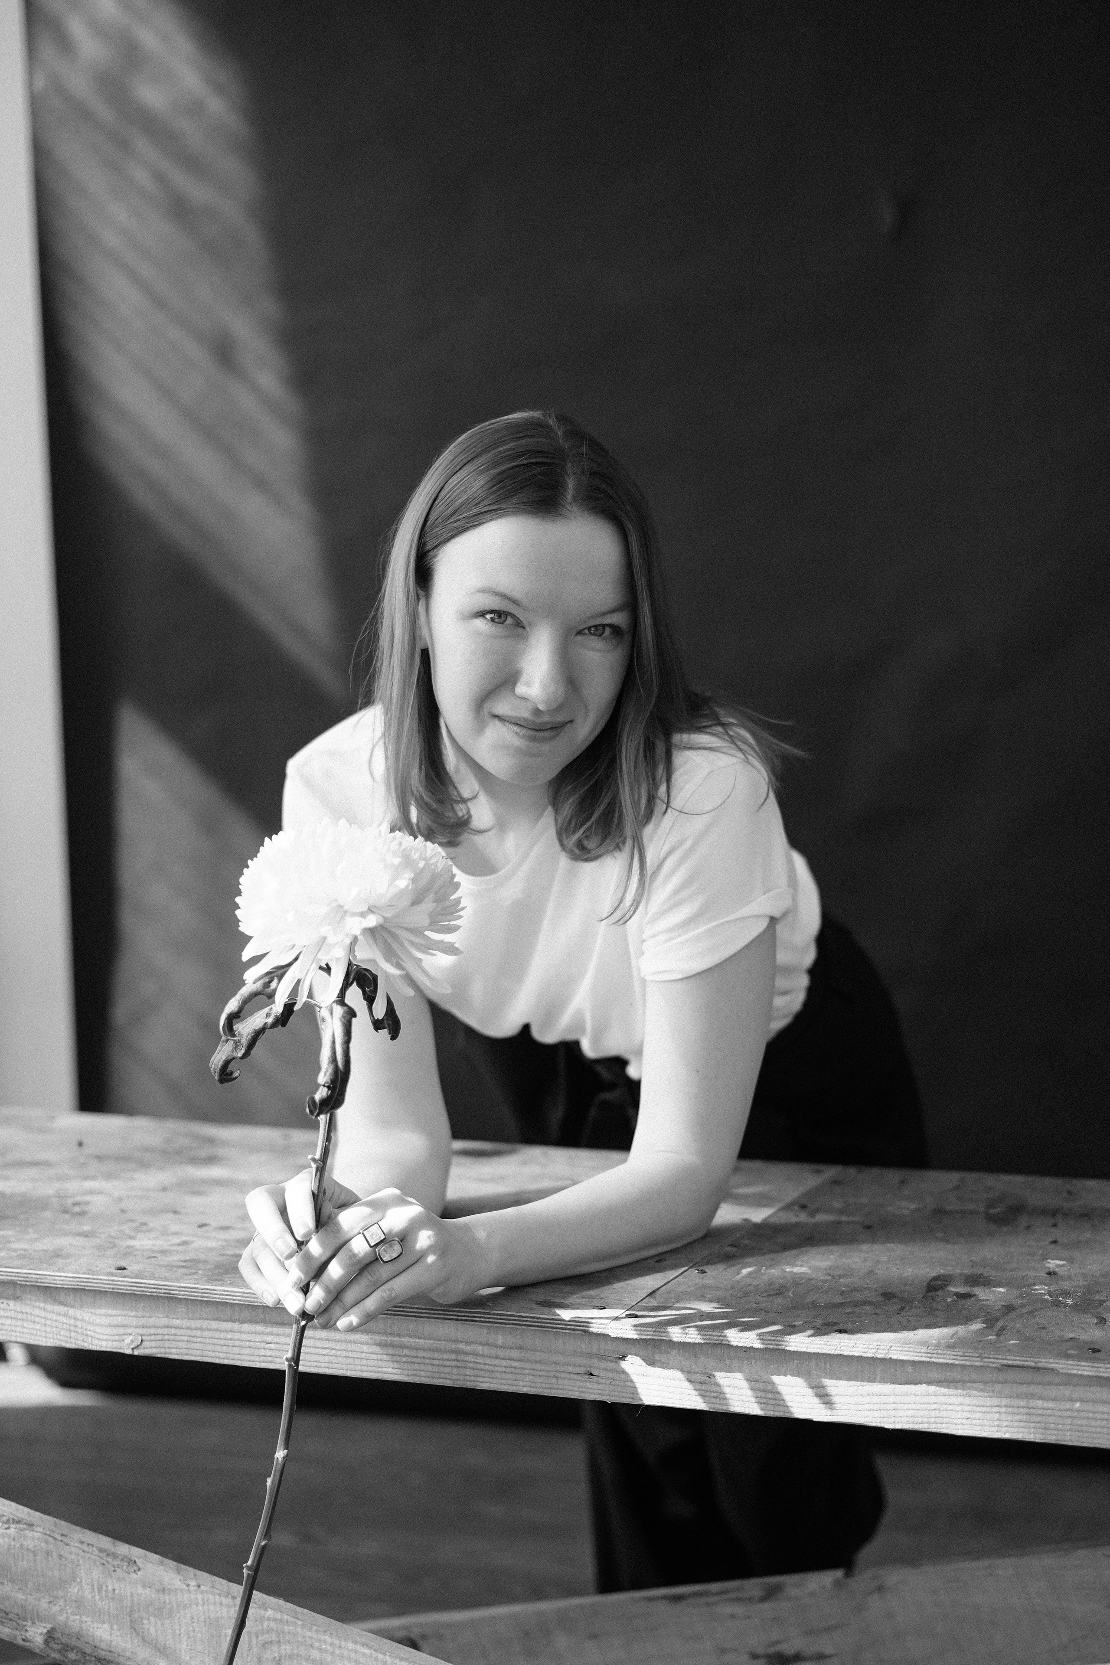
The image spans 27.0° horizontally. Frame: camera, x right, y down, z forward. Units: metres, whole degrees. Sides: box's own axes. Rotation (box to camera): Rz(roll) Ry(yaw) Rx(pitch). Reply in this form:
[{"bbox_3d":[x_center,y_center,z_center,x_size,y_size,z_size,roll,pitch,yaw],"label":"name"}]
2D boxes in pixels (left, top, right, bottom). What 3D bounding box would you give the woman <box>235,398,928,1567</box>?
[{"bbox_3d":[0.040,0.380,1.800,0.460,1.340,0.970,1,2,18],"label":"woman"}]

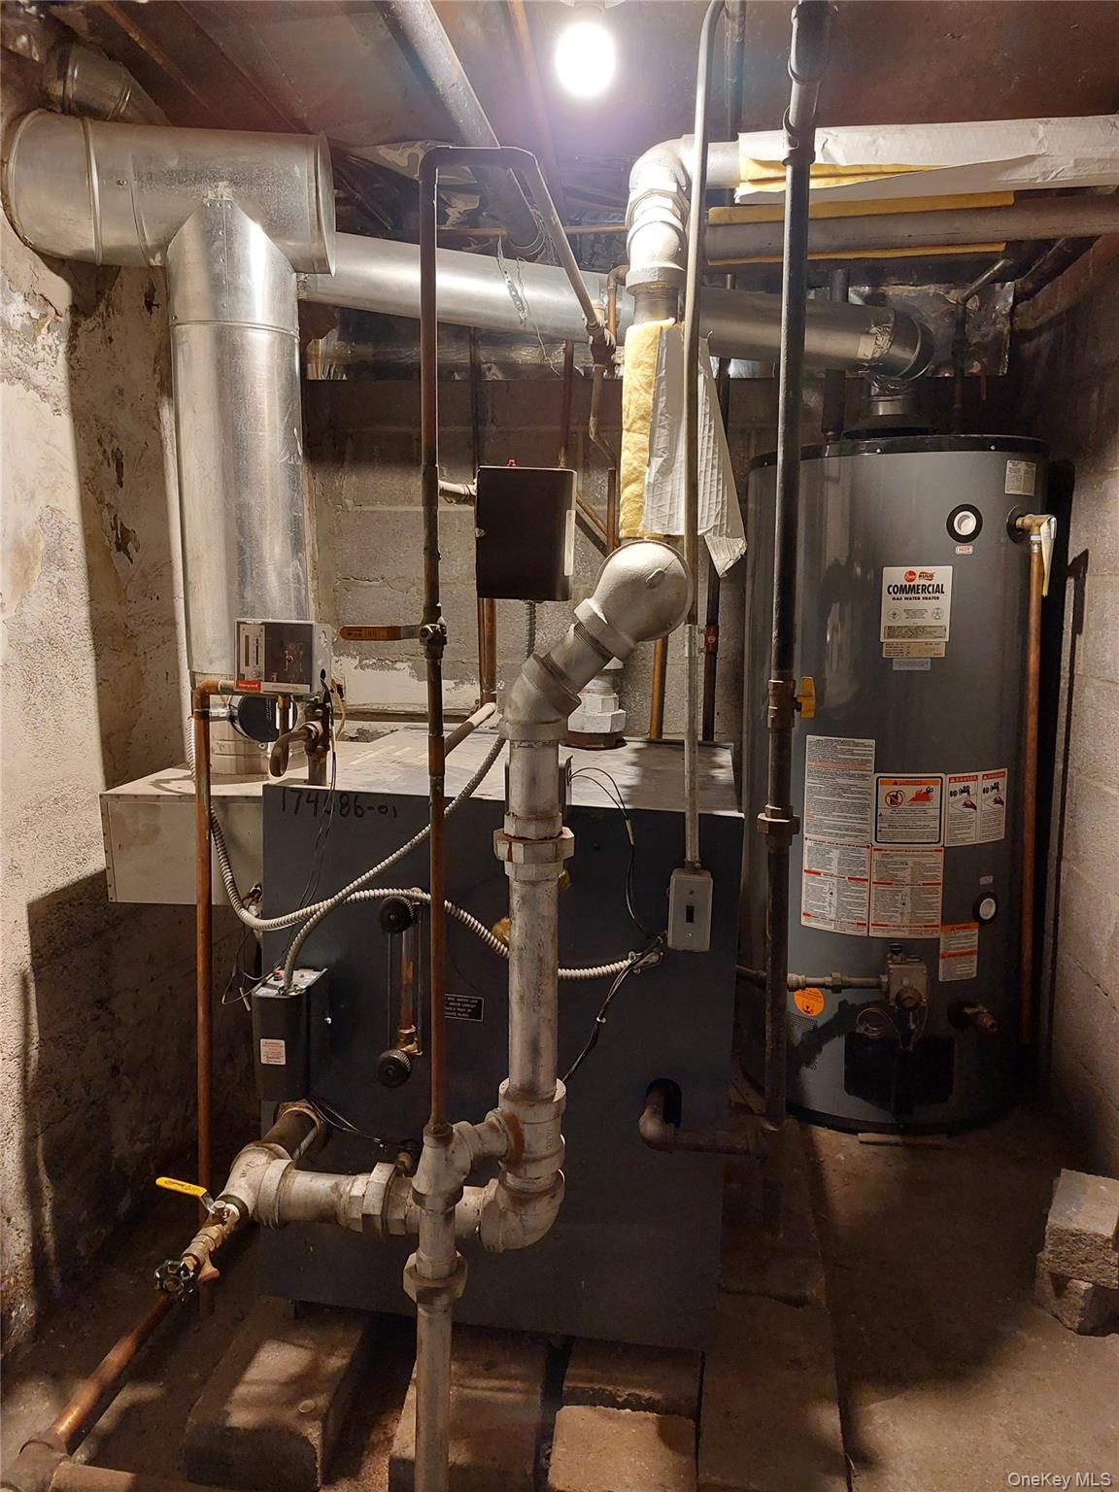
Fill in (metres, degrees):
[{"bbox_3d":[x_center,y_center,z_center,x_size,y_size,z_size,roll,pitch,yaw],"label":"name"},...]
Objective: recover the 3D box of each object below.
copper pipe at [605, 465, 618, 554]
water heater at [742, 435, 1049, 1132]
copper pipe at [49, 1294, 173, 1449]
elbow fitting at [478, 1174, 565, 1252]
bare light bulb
[{"bbox_3d":[0.118,-0.522,2.300,0.017,0.200,0.017,0,7,0],"label":"copper pipe"},{"bbox_3d":[0.748,0.068,2.400,0.645,1.445,0.670,1,8,11],"label":"water heater"},{"bbox_3d":[-0.614,0.860,1.465,0.031,0.031,0.350,0,4,4],"label":"copper pipe"},{"bbox_3d":[-0.047,0.579,1.280,0.105,0.094,0.080,0,7,0],"label":"elbow fitting"},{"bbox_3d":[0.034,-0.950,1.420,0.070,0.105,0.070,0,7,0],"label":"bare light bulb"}]

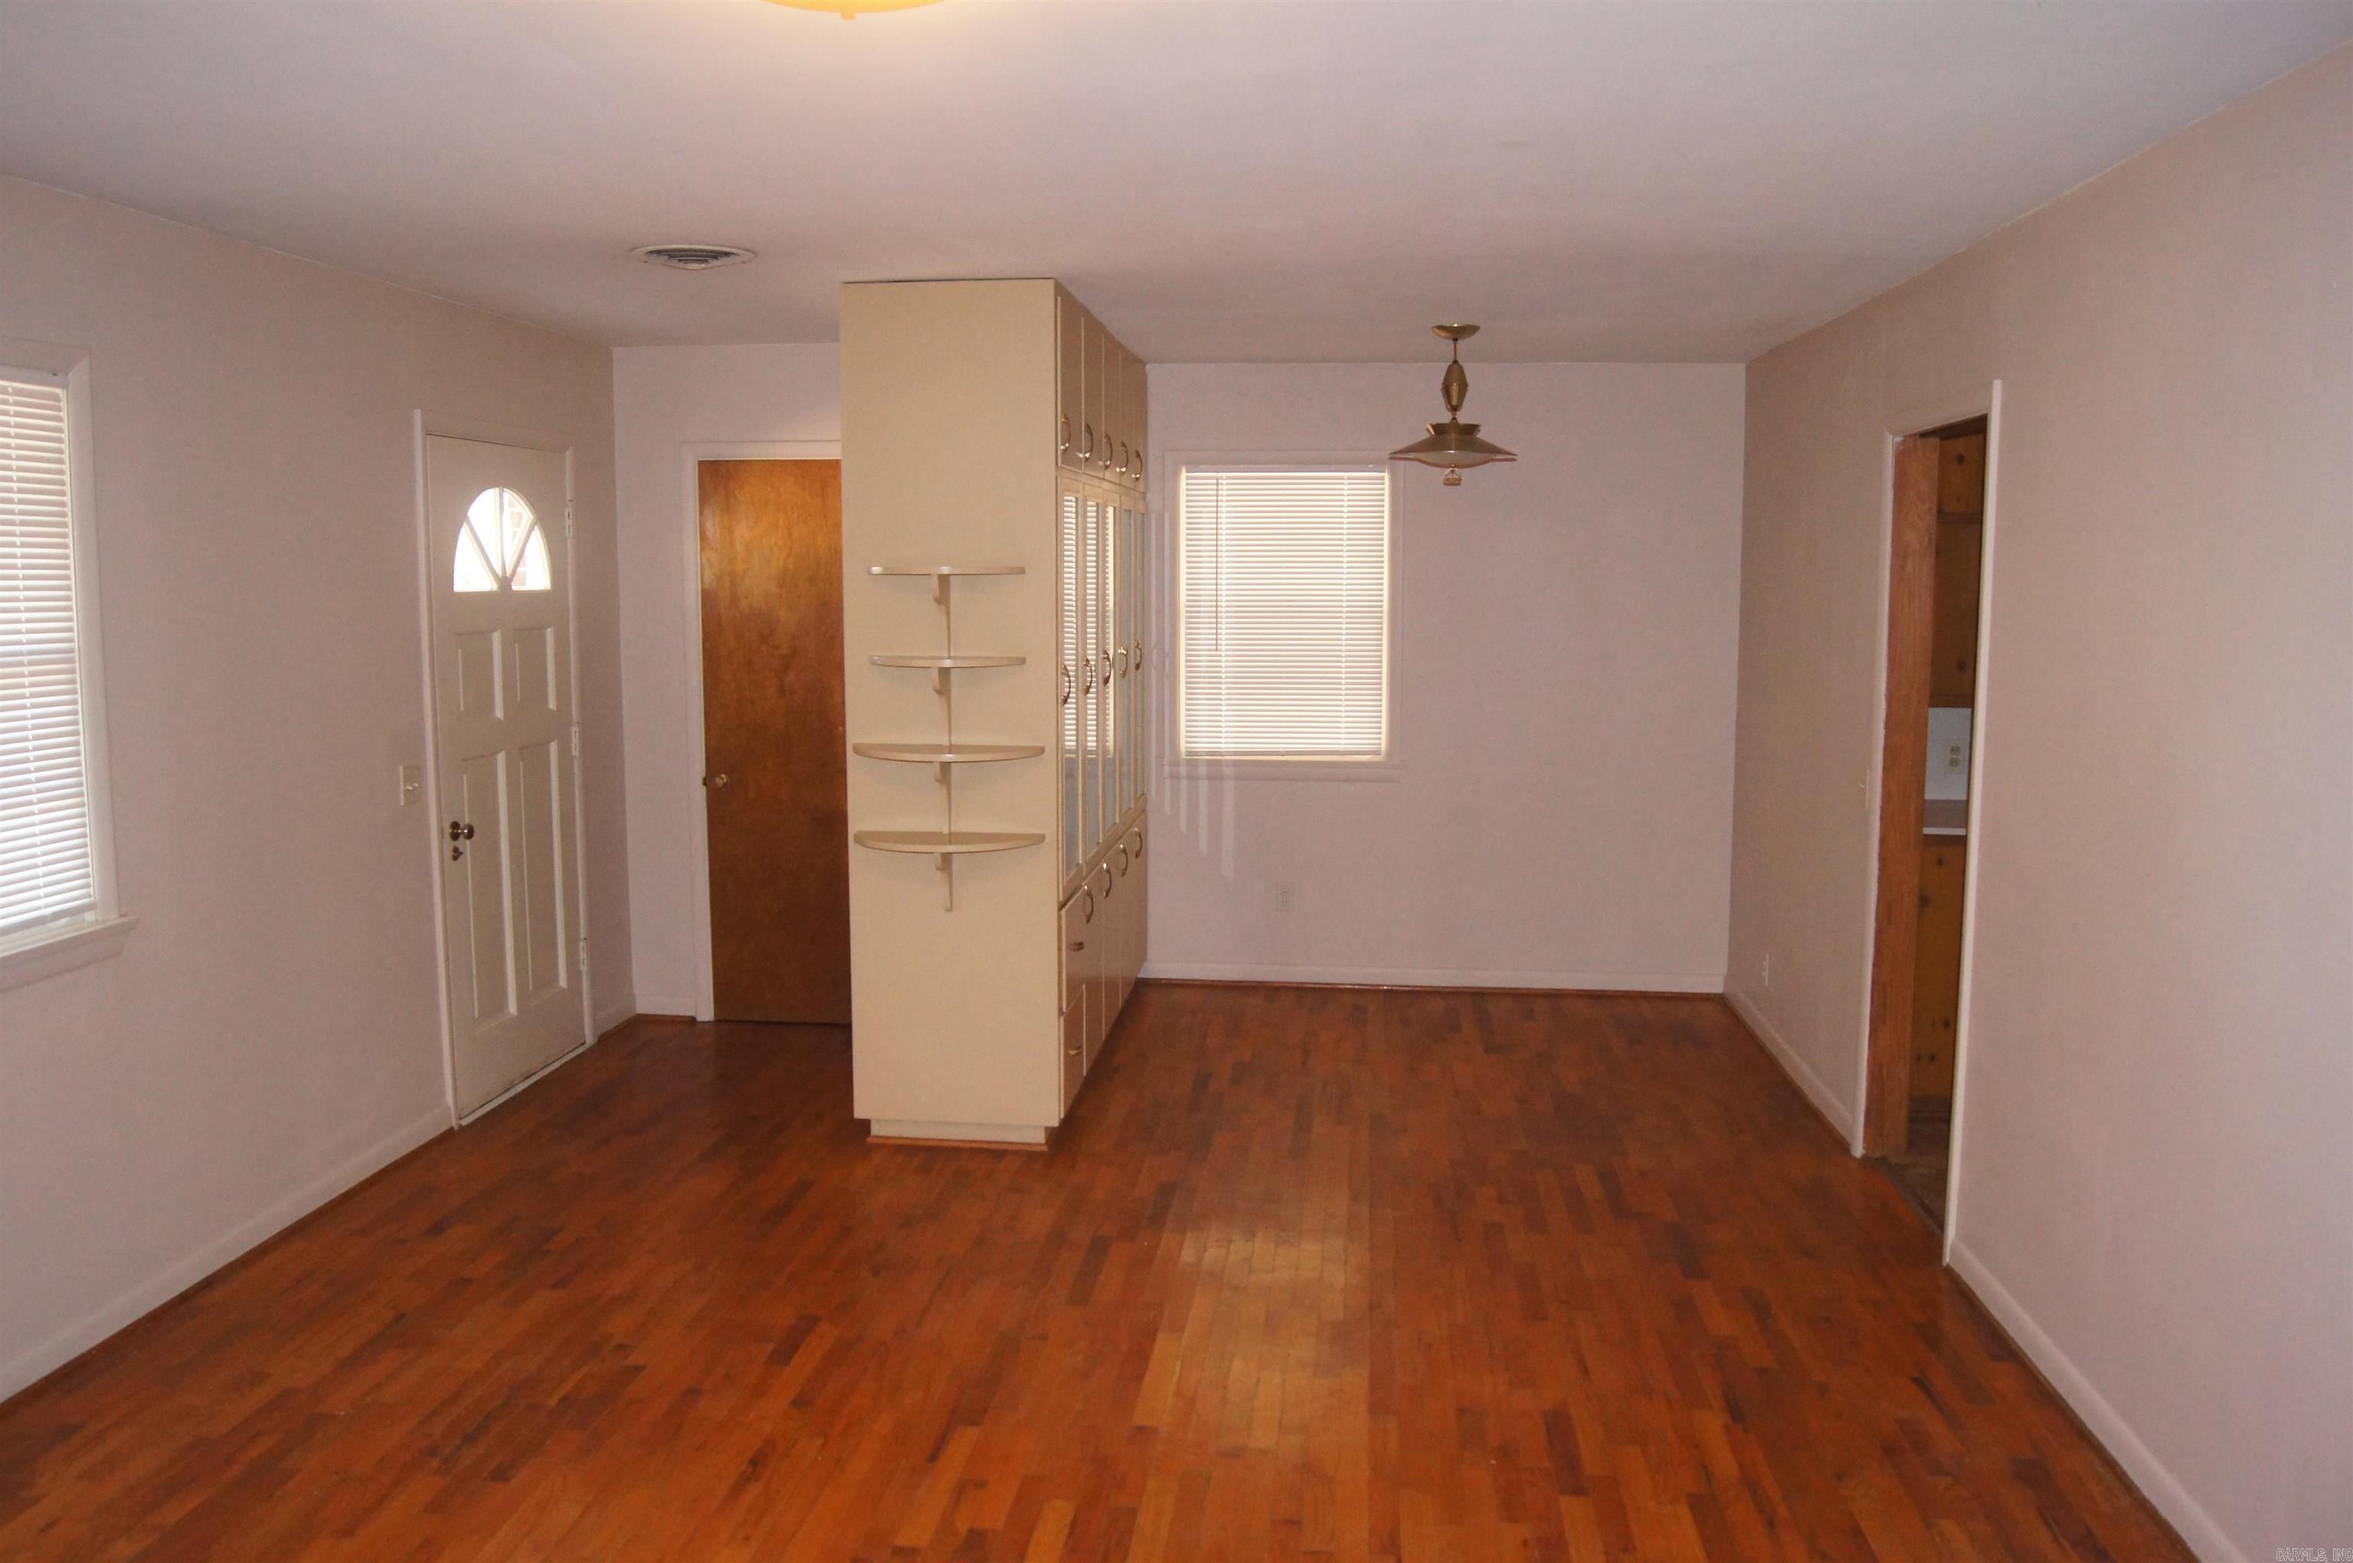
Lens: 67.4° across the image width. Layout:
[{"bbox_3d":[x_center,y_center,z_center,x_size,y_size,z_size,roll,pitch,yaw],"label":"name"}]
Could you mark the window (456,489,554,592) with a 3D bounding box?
[{"bbox_3d":[-2.120,-0.756,5.516,0.040,0.323,0.626,1,7,6],"label":"window"}]

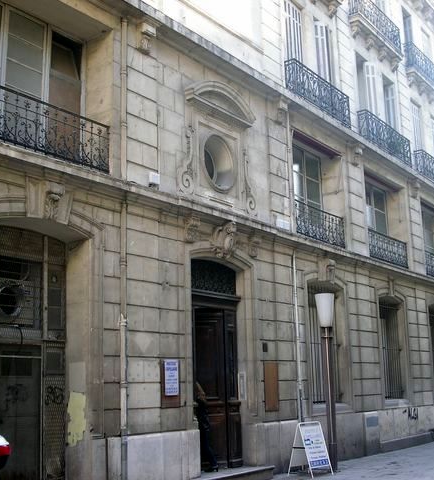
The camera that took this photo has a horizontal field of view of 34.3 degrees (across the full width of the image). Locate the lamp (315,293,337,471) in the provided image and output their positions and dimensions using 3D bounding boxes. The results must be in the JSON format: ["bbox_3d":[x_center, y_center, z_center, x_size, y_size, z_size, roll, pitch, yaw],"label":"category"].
[{"bbox_3d":[2.345,2.916,14.679,0.402,3.659,0.402,-10,-15,35],"label":"lamp"}]

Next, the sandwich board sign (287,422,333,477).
[{"bbox_3d":[1.747,3.921,13.179,0.595,0.948,0.585,9,-15,-41],"label":"sandwich board sign"}]

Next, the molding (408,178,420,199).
[{"bbox_3d":[6.546,-1.731,23.236,0.278,0.618,0.453,-10,-15,35],"label":"molding"}]

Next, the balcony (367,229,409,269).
[{"bbox_3d":[5.215,0.317,21.143,0.082,0.825,2.886,-10,-15,35],"label":"balcony"}]

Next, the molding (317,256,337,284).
[{"bbox_3d":[2.676,0.748,17.139,0.320,0.701,0.433,-10,-15,35],"label":"molding"}]

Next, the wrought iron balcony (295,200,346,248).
[{"bbox_3d":[2.397,-0.329,16.118,0.070,0.740,2.330,-10,-14,35],"label":"wrought iron balcony"}]

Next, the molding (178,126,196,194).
[{"bbox_3d":[-0.556,-1.535,13.341,0.144,1.309,0.495,-10,-15,35],"label":"molding"}]

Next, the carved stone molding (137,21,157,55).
[{"bbox_3d":[-1.301,-3.787,13.150,0.200,0.530,0.290,-10,-15,35],"label":"carved stone molding"}]

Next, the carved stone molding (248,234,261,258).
[{"bbox_3d":[0.805,0.141,15.085,0.190,0.460,0.230,-10,-15,35],"label":"carved stone molding"}]

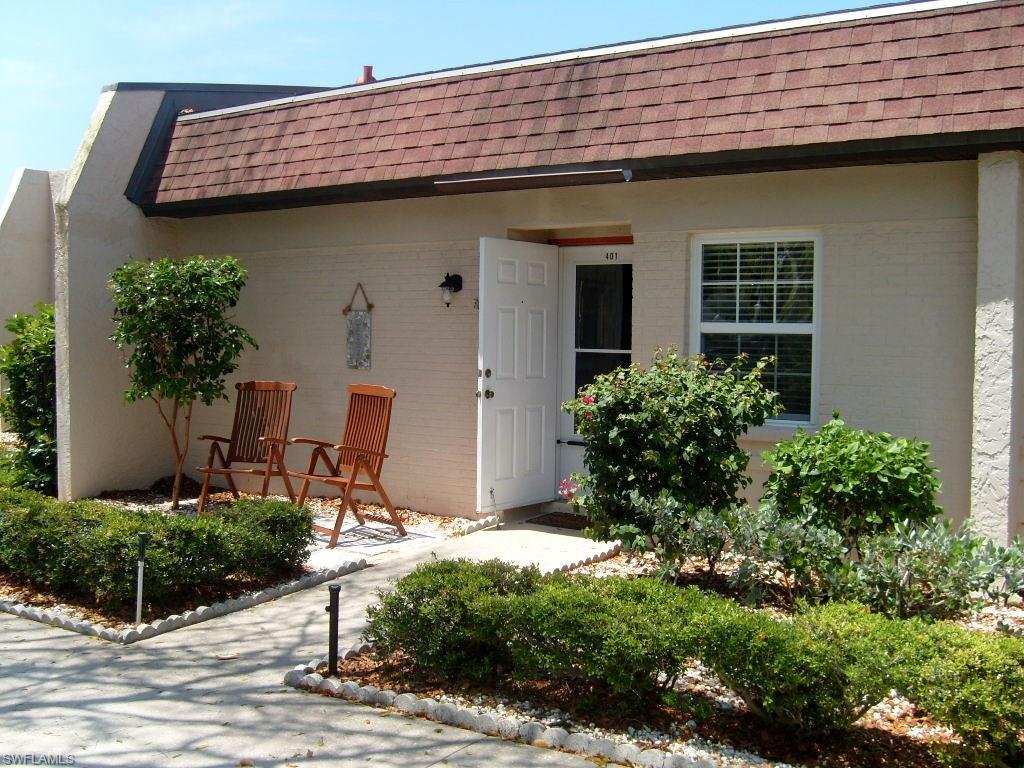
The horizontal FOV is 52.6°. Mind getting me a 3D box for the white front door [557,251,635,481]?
[{"bbox_3d":[0.798,-0.070,8.362,0.900,2.090,0.050,3,4,33],"label":"white front door"}]

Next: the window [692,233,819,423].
[{"bbox_3d":[1.649,-0.378,7.075,0.930,1.270,0.100,3,4,33],"label":"window"}]

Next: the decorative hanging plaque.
[{"bbox_3d":[-1.333,-0.502,8.857,0.310,0.735,0.030,3,4,33],"label":"decorative hanging plaque"}]

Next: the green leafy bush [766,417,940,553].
[{"bbox_3d":[2.049,0.679,6.250,1.060,1.000,0.950,3,4,33],"label":"green leafy bush"}]

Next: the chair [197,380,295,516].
[{"bbox_3d":[-2.046,0.537,8.058,0.590,1.070,0.690,2,3,16],"label":"chair"}]

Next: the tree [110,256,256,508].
[{"bbox_3d":[-2.711,-0.012,8.544,1.180,2.070,1.100,3,4,33],"label":"tree"}]

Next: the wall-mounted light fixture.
[{"bbox_3d":[-0.491,-0.748,8.204,0.140,0.270,0.200,3,4,33],"label":"wall-mounted light fixture"}]

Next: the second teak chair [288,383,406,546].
[{"bbox_3d":[-1.209,0.567,7.502,0.690,1.070,0.590,-2,4,-43],"label":"second teak chair"}]

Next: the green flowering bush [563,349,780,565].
[{"bbox_3d":[1.029,0.477,6.720,1.360,1.420,1.200,3,4,33],"label":"green flowering bush"}]

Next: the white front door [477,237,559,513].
[{"bbox_3d":[0.046,-0.076,8.257,0.050,2.090,0.900,3,4,41],"label":"white front door"}]

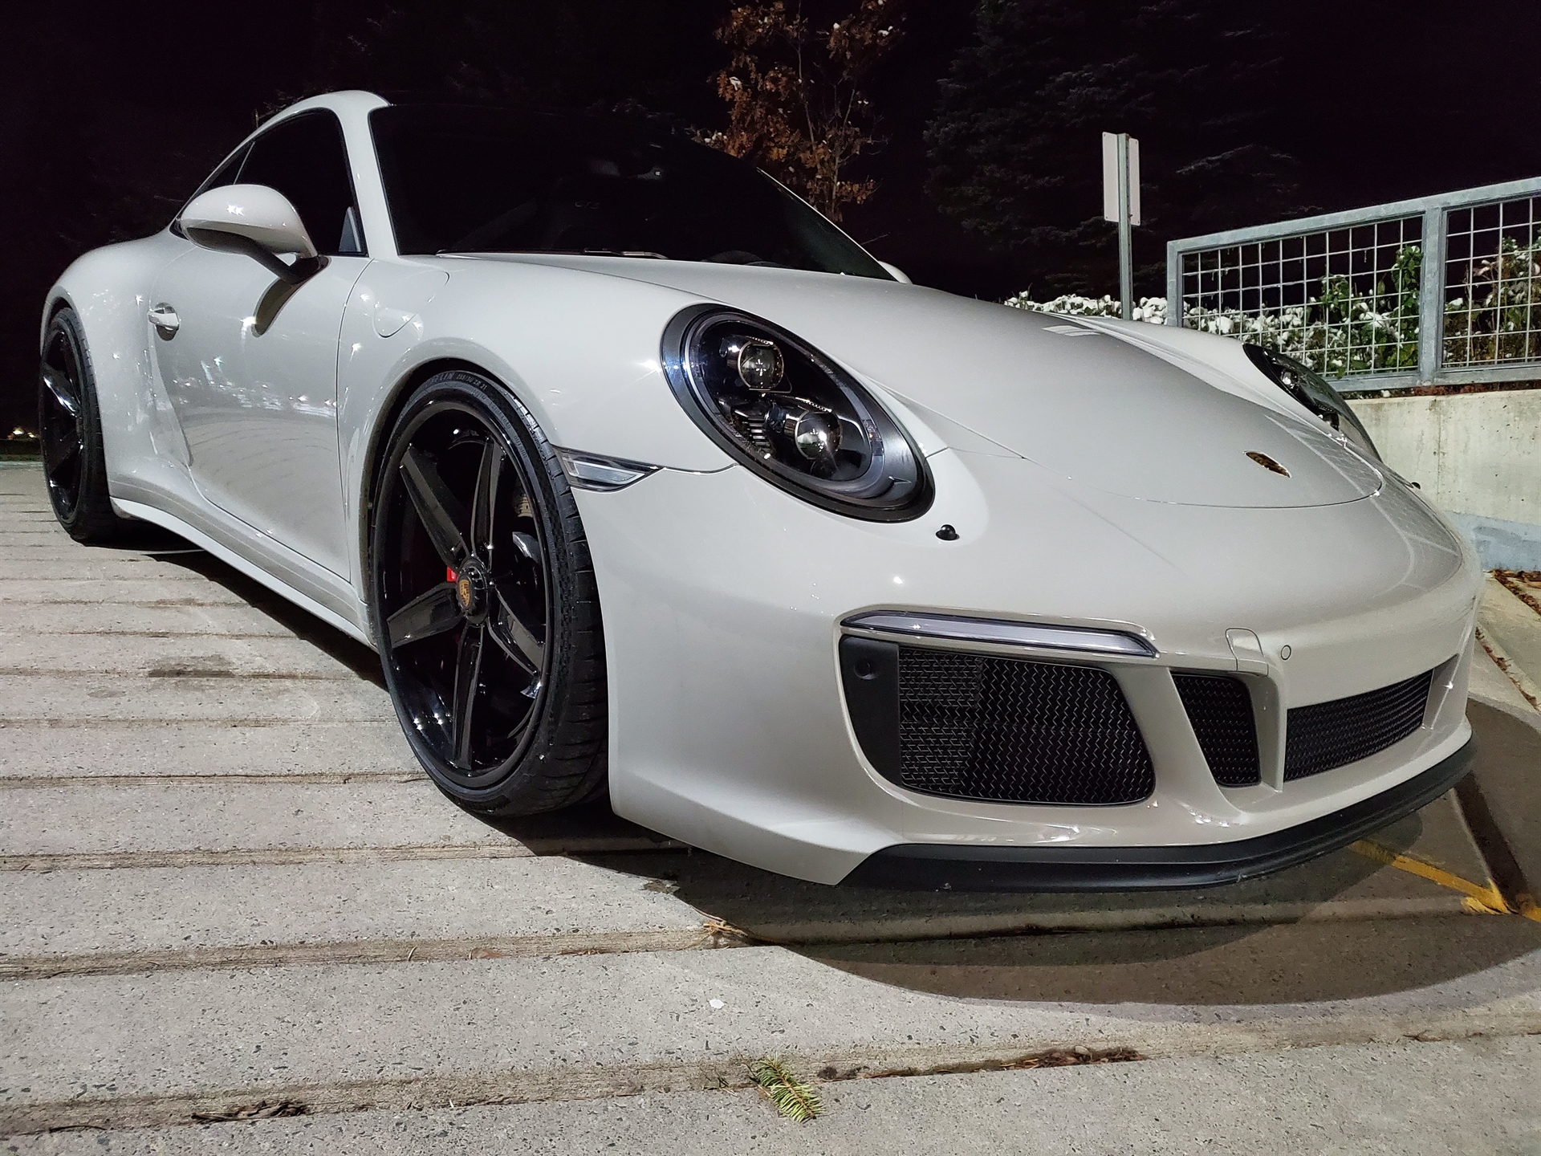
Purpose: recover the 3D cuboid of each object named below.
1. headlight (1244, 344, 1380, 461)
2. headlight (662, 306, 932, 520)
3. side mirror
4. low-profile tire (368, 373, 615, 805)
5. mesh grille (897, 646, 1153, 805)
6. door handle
[{"bbox_3d":[1.079,-0.333,2.285,0.250,0.225,0.345,-7,16,-41],"label":"headlight"},{"bbox_3d":[0.032,-0.203,1.357,0.250,0.225,0.345,-7,16,-41],"label":"headlight"},{"bbox_3d":[-0.938,-0.633,2.135,0.235,0.170,0.185,-7,16,-41],"label":"side mirror"},{"bbox_3d":[-0.365,0.006,1.748,0.265,0.684,0.686,-7,16,-40],"label":"low-profile tire"},{"bbox_3d":[0.295,0.160,1.319,0.330,0.175,0.065,0,12,-15],"label":"mesh grille"},{"bbox_3d":[-1.417,-0.597,2.701,0.055,0.075,0.180,-7,16,-41],"label":"door handle"}]

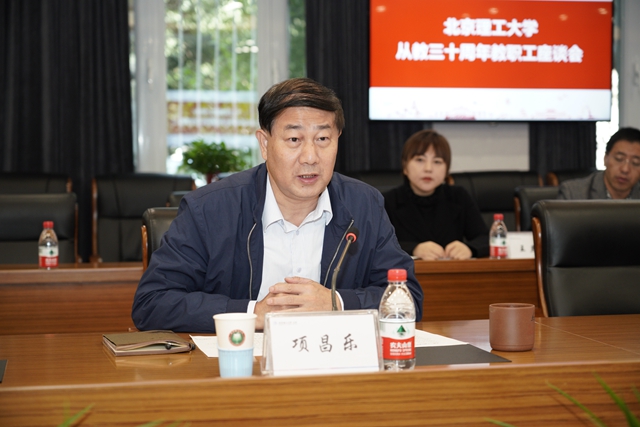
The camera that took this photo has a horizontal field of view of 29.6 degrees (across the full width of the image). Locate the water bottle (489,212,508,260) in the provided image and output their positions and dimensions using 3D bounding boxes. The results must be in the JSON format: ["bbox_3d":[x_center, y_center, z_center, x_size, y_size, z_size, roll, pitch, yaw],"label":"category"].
[{"bbox_3d":[0.636,0.086,4.307,0.060,0.180,0.060,0,2,0],"label":"water bottle"}]

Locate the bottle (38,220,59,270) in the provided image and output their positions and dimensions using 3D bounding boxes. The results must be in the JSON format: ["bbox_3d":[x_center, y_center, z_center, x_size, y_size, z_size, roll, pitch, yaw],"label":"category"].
[{"bbox_3d":[-0.871,0.112,3.897,0.060,0.180,0.060,-1,2,-15],"label":"bottle"}]

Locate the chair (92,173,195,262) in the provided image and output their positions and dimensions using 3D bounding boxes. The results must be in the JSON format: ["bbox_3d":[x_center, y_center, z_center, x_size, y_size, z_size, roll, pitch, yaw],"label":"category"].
[{"bbox_3d":[-0.880,0.329,6.268,0.600,1.040,0.630,-1,2,-15],"label":"chair"}]

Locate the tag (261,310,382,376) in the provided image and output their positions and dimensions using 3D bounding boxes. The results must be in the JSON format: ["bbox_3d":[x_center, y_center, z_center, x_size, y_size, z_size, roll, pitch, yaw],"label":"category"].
[{"bbox_3d":[0.005,0.216,1.995,0.198,0.103,0.080,-1,2,-15],"label":"tag"}]

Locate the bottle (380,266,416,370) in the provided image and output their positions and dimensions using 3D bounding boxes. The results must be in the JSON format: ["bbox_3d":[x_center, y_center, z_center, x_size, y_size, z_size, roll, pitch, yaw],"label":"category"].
[{"bbox_3d":[0.129,0.181,2.009,0.061,0.180,0.061,0,2,0],"label":"bottle"}]

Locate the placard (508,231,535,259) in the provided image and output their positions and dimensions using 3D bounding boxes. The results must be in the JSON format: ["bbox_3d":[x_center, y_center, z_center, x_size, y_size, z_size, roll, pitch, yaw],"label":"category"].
[{"bbox_3d":[0.775,0.123,4.348,0.198,0.103,0.080,-1,2,-15],"label":"placard"}]

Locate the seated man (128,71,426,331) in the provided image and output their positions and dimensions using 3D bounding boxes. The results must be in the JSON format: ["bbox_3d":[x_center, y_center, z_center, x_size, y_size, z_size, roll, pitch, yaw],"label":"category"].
[{"bbox_3d":[-0.095,0.358,2.616,0.620,1.270,0.700,-1,2,-14],"label":"seated man"}]

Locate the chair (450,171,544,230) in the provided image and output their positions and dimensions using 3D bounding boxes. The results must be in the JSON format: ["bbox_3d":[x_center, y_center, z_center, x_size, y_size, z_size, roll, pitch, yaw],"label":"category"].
[{"bbox_3d":[1.080,0.307,6.817,0.600,1.040,0.630,-1,2,-15],"label":"chair"}]

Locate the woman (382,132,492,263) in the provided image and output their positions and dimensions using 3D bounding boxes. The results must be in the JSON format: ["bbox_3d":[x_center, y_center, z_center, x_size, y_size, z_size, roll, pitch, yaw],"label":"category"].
[{"bbox_3d":[0.440,0.298,4.766,0.470,1.220,0.680,0,2,-10],"label":"woman"}]

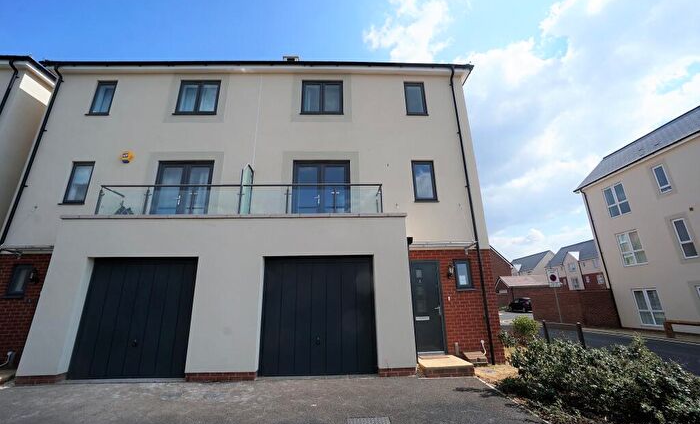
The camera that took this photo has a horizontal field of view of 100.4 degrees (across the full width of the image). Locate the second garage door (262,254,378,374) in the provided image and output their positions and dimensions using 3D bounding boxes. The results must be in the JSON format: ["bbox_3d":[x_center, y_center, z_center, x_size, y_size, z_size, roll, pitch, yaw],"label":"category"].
[{"bbox_3d":[-0.639,2.088,6.038,2.290,2.280,0.100,0,-17,-2],"label":"second garage door"}]

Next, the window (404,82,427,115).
[{"bbox_3d":[1.930,-3.305,8.513,0.610,1.150,0.100,0,-17,-2],"label":"window"}]

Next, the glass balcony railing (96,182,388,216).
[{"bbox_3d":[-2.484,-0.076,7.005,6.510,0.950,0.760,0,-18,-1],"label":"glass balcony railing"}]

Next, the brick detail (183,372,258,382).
[{"bbox_3d":[-2.292,2.972,5.281,1.245,0.145,0.200,0,-18,-1],"label":"brick detail"}]

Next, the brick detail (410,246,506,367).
[{"bbox_3d":[2.404,2.155,6.844,2.070,2.500,0.140,0,-17,-2],"label":"brick detail"}]

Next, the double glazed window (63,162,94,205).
[{"bbox_3d":[-7.045,-0.761,7.577,0.610,1.190,0.120,0,-18,-1],"label":"double glazed window"}]

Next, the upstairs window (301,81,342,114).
[{"bbox_3d":[-0.801,-3.349,8.540,1.237,1.190,0.120,0,-18,-1],"label":"upstairs window"}]

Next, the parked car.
[{"bbox_3d":[19.513,10.438,32.802,1.750,1.520,4.050,0,-17,-2],"label":"parked car"}]

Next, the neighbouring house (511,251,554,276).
[{"bbox_3d":[41.742,15.676,66.090,8.600,11.300,14.000,0,-18,-1],"label":"neighbouring house"}]

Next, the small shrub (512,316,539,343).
[{"bbox_3d":[5.440,3.674,9.064,0.770,0.800,0.750,0,-17,-2],"label":"small shrub"}]

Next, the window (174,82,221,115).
[{"bbox_3d":[-4.327,-3.270,8.331,1.165,1.145,0.100,0,-17,-2],"label":"window"}]

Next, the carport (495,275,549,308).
[{"bbox_3d":[20.376,9.449,33.259,5.800,4.020,3.400,0,-18,-1],"label":"carport"}]

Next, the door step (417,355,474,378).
[{"bbox_3d":[1.860,3.156,5.985,0.960,0.175,1.020,0,-17,-2],"label":"door step"}]

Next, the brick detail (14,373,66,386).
[{"bbox_3d":[-5.778,3.128,5.460,0.750,0.148,0.190,0,-17,-2],"label":"brick detail"}]

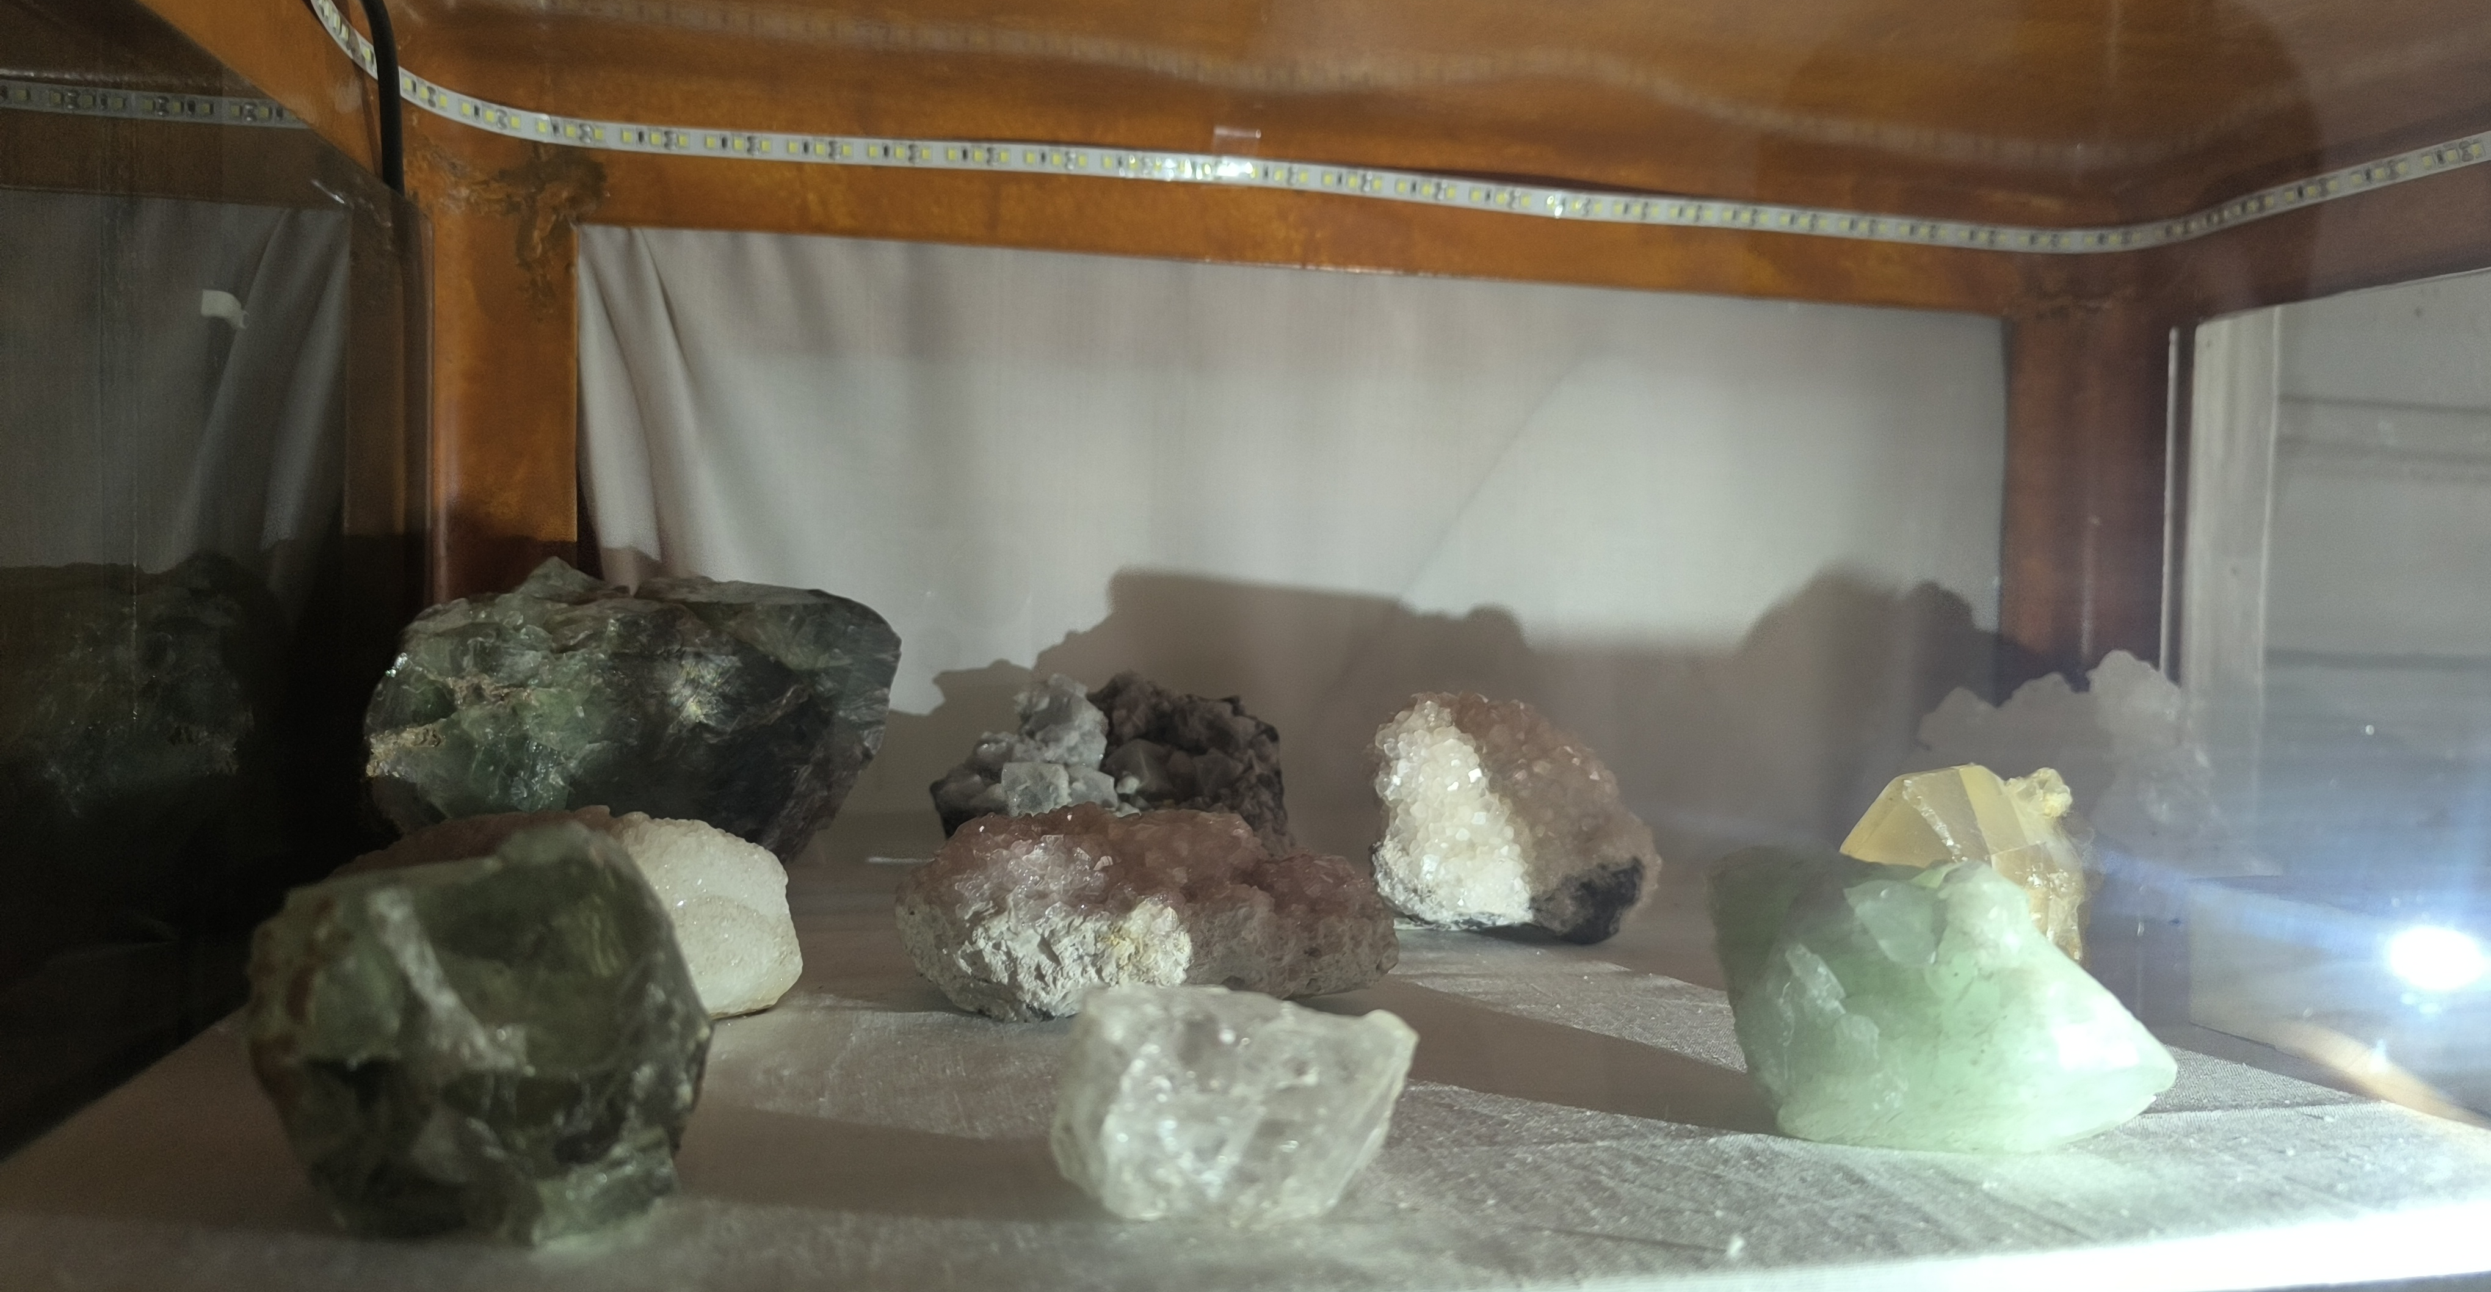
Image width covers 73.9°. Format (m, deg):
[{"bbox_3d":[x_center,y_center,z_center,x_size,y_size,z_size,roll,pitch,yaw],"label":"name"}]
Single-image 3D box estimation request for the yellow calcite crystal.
[{"bbox_3d":[0.182,0.055,0.419,0.057,0.049,0.052,2,2,13],"label":"yellow calcite crystal"}]

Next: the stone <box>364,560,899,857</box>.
[{"bbox_3d":[-0.156,0.025,0.431,0.128,0.095,0.085,1,2,-18],"label":"stone"}]

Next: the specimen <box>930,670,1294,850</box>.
[{"bbox_3d":[-0.041,0.040,0.509,0.110,0.064,0.070,1,2,-8],"label":"specimen"}]

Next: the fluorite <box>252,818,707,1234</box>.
[{"bbox_3d":[-0.107,0.053,0.236,0.059,0.054,0.058,0,2,-20],"label":"fluorite"}]

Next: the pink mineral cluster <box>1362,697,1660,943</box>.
[{"bbox_3d":[0.070,0.045,0.435,0.072,0.064,0.060,1,2,-7],"label":"pink mineral cluster"}]

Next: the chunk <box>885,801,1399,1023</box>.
[{"bbox_3d":[-0.021,0.057,0.361,0.108,0.042,0.065,0,2,-20],"label":"chunk"}]

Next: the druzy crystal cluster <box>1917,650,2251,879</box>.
[{"bbox_3d":[0.289,0.039,0.573,0.104,0.074,0.070,1,2,6],"label":"druzy crystal cluster"}]

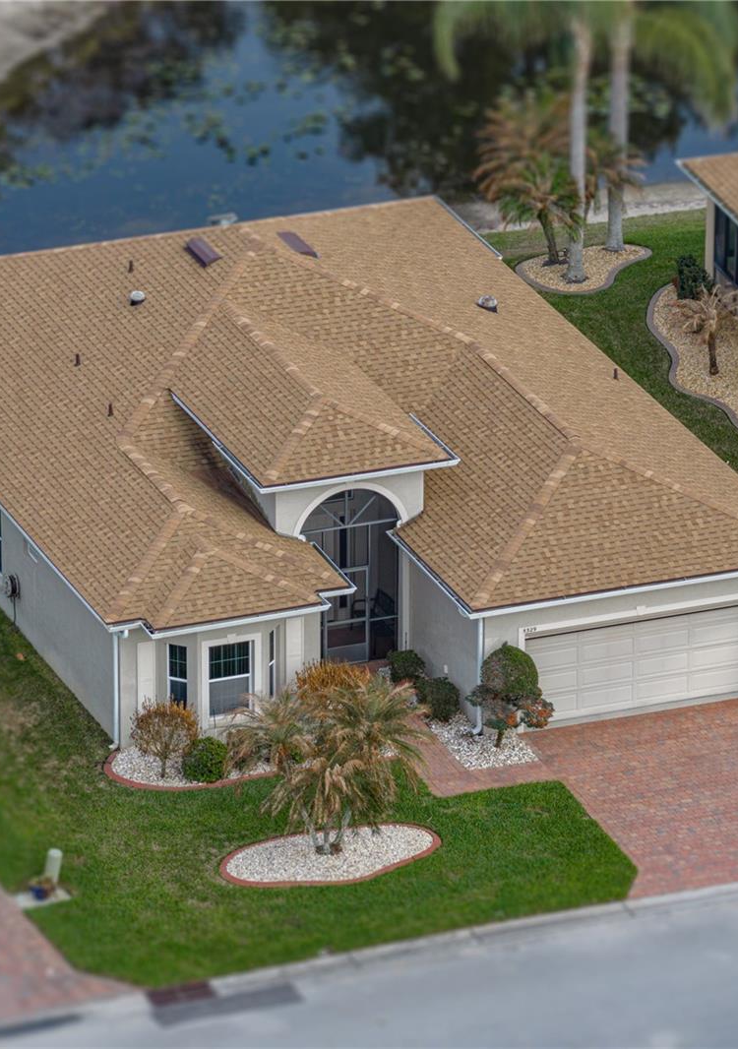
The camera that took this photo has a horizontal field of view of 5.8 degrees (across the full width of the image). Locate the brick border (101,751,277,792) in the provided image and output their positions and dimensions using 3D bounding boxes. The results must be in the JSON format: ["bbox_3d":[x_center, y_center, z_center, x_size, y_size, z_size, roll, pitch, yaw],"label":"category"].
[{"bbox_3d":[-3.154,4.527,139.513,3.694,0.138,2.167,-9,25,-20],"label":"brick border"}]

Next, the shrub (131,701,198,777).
[{"bbox_3d":[-3.885,4.091,138.733,1.251,1.546,1.231,0,24,0],"label":"shrub"}]

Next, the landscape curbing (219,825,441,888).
[{"bbox_3d":[-0.685,6.363,141.668,4.300,0.130,2.350,-9,25,-19],"label":"landscape curbing"}]

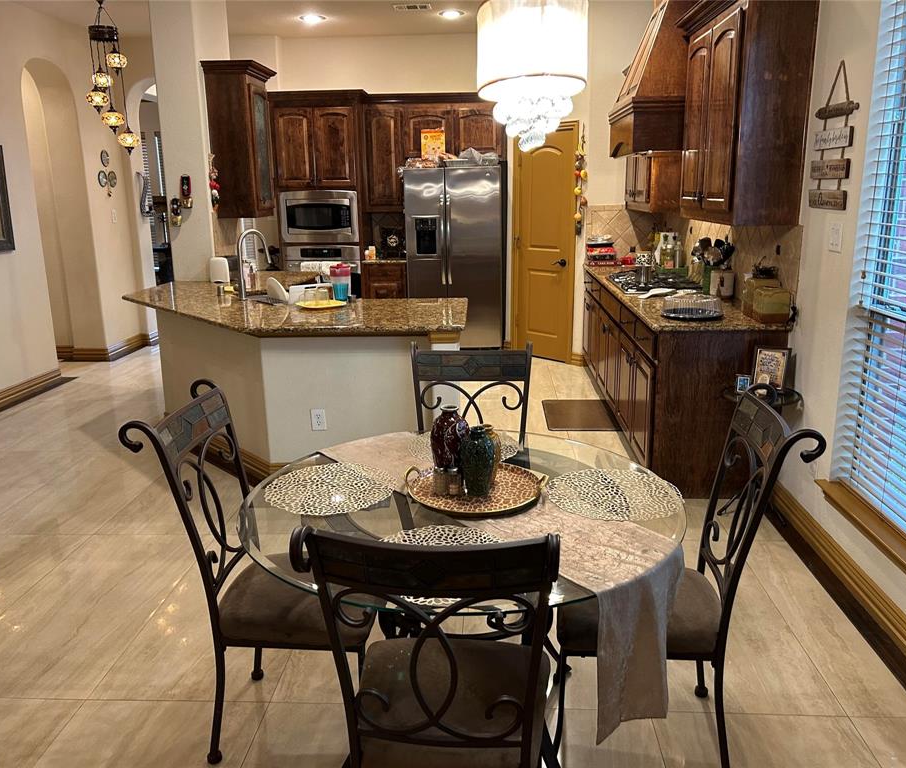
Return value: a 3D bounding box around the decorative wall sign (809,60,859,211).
[{"bbox_3d":[1.589,-1.034,3.220,0.035,0.585,0.400,0,14,4],"label":"decorative wall sign"}]

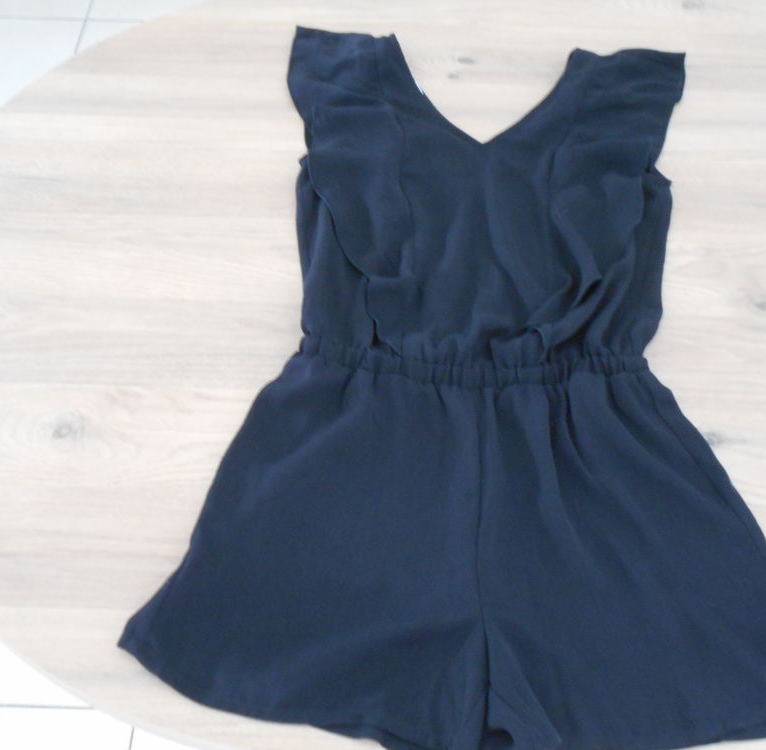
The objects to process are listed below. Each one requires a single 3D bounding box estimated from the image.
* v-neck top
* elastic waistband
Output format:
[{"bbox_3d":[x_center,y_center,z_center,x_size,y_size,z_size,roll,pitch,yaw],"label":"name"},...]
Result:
[{"bbox_3d":[0.113,-0.217,1.103,0.492,0.035,0.504,5,56,2],"label":"v-neck top"},{"bbox_3d":[0.089,-0.010,0.972,0.347,0.022,0.052,5,56,2],"label":"elastic waistband"}]

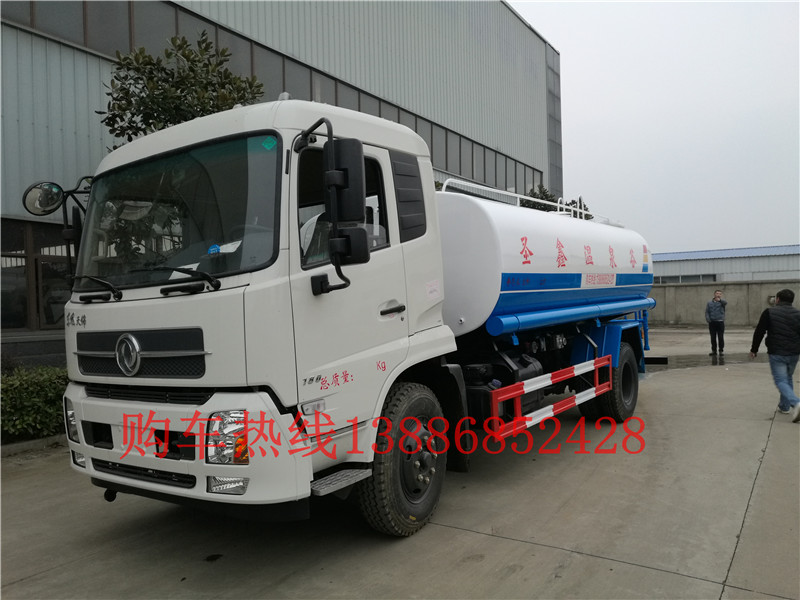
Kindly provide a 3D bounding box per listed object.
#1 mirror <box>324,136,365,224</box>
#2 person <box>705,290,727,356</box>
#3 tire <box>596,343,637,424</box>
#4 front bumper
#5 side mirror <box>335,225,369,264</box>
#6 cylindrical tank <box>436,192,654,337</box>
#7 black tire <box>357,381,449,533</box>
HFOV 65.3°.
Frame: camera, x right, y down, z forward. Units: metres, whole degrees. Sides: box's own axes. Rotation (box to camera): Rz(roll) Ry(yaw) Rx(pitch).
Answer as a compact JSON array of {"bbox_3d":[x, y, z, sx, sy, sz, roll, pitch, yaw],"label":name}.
[{"bbox_3d":[-0.310,-0.663,3.460,0.205,0.450,0.110,-3,0,12],"label":"mirror"},{"bbox_3d":[8.240,0.614,16.300,0.560,1.710,0.360,-2,0,27],"label":"person"},{"bbox_3d":[2.808,1.060,8.012,0.270,1.010,1.010,-1,0,35],"label":"tire"},{"bbox_3d":[-1.490,0.767,3.828,2.300,0.600,0.420,-1,0,35],"label":"front bumper"},{"bbox_3d":[-0.259,-0.303,3.470,0.180,0.210,0.100,-3,0,12],"label":"side mirror"},{"bbox_3d":[1.400,-0.360,7.950,2.270,1.430,4.750,-3,0,37],"label":"cylindrical tank"},{"bbox_3d":[0.046,1.087,4.344,0.270,1.010,1.010,-1,0,25],"label":"black tire"}]

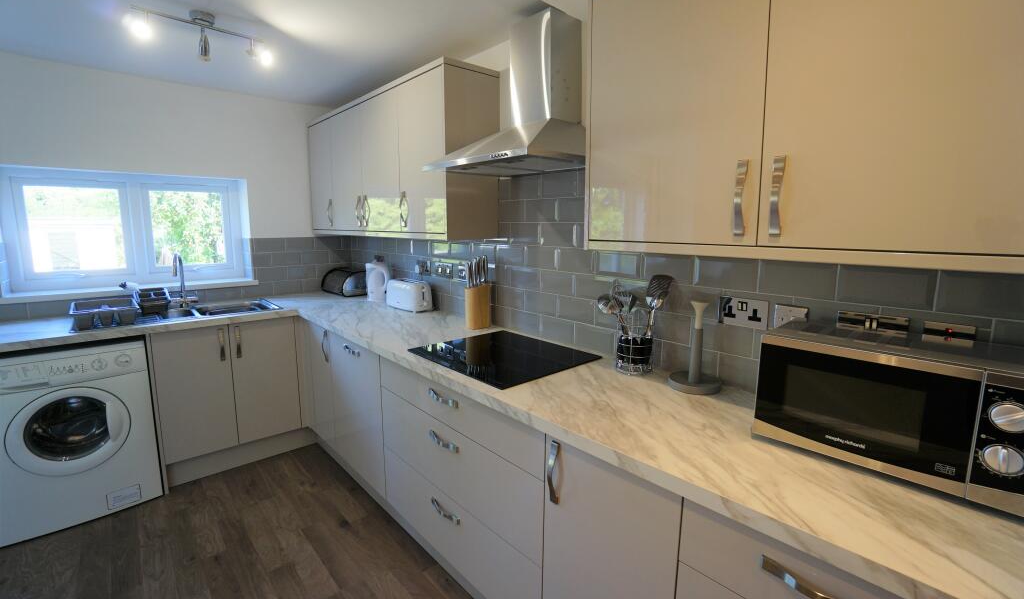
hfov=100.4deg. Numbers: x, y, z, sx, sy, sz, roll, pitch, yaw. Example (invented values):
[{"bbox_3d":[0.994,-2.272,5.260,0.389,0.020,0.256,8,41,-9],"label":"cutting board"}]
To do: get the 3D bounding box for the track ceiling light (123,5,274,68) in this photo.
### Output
[{"bbox_3d":[-1.260,-1.068,1.732,0.490,0.192,0.100,-8,13,-43],"label":"track ceiling light"}]

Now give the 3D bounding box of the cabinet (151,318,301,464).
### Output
[{"bbox_3d":[-1.780,0.463,2.643,0.672,0.716,0.568,-8,13,-43],"label":"cabinet"}]

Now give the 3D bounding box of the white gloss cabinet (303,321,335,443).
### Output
[{"bbox_3d":[-0.908,0.465,2.685,0.567,0.716,0.350,-8,13,-43],"label":"white gloss cabinet"}]

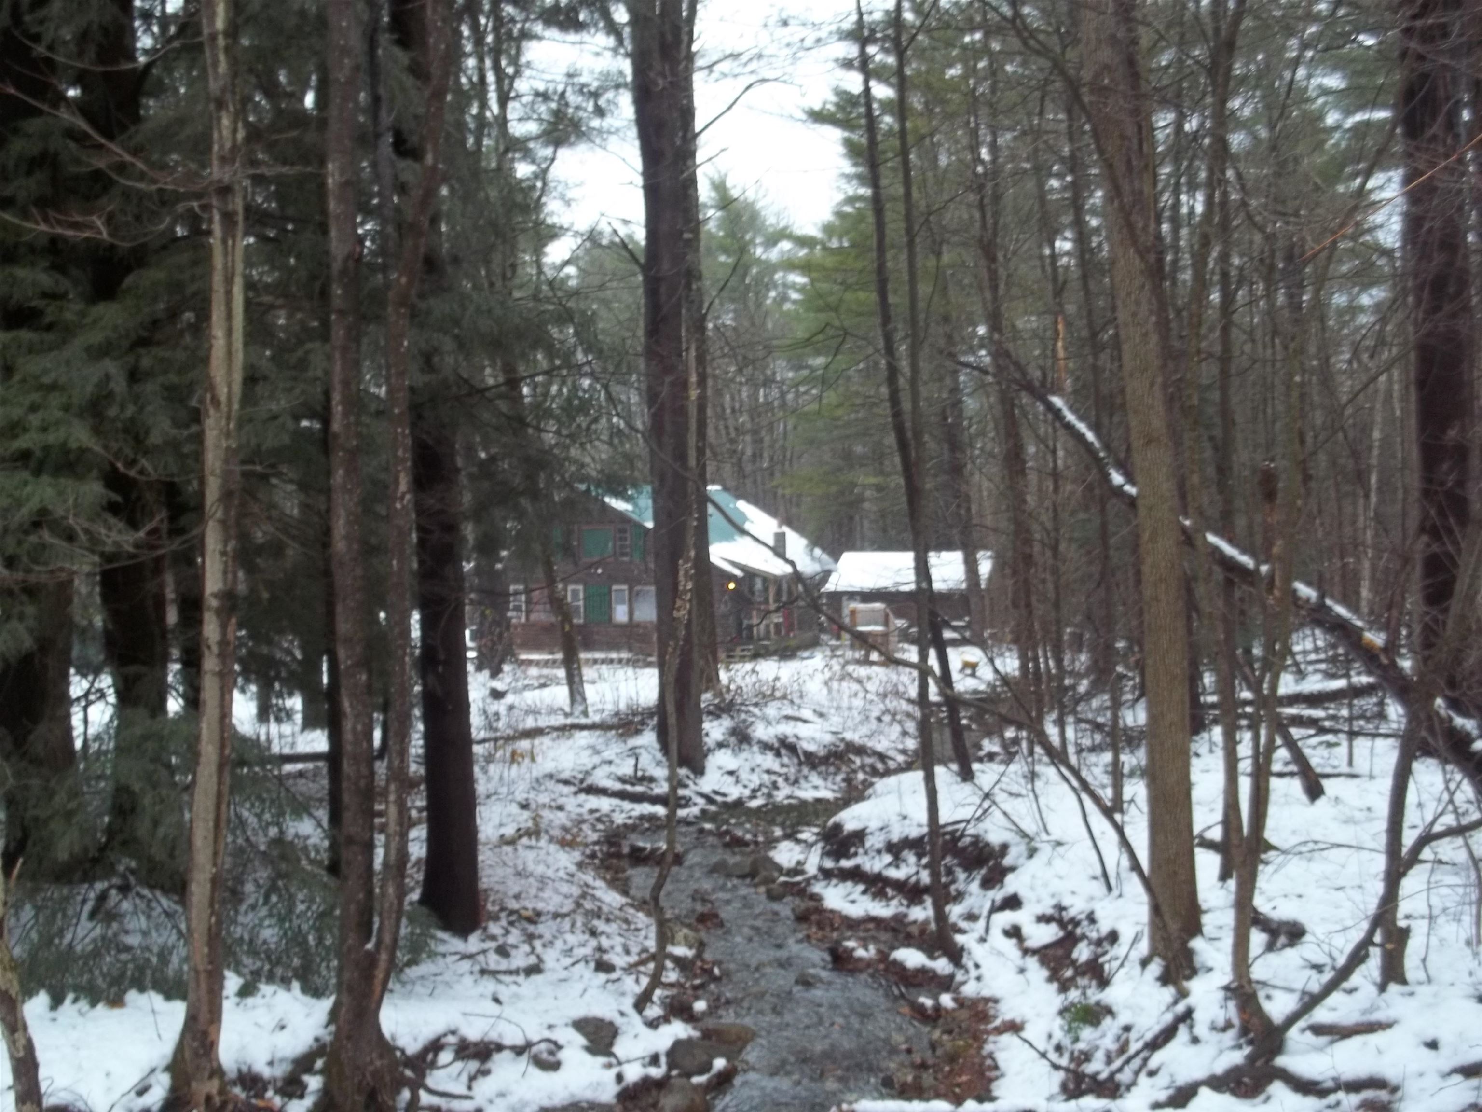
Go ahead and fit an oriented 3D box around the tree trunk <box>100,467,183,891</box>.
[{"bbox_3d":[-5.217,1.074,12.300,0.560,3.620,0.560,-1,2,0],"label":"tree trunk"}]

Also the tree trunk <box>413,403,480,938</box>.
[{"bbox_3d":[-2.303,0.906,11.000,0.470,4.020,0.470,-2,2,0],"label":"tree trunk"}]

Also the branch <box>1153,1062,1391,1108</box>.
[{"bbox_3d":[2.856,2.843,7.600,1.250,0.150,0.300,-1,2,-7],"label":"branch"}]

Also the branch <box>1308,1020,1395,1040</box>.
[{"bbox_3d":[3.621,2.816,8.400,0.520,0.085,0.110,-1,2,-10],"label":"branch"}]

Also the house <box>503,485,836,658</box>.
[{"bbox_3d":[-2.766,0.553,54.000,10.000,5.950,8.000,0,2,32],"label":"house"}]

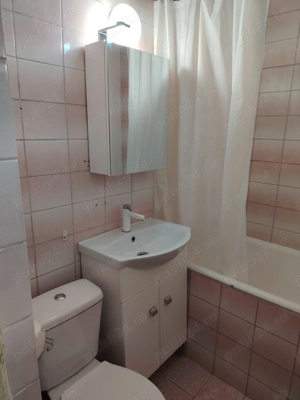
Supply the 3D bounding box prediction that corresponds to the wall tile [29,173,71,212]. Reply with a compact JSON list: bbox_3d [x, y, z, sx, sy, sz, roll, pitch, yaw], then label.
[{"bbox_3d":[-0.450,-0.039,1.256,0.010,0.150,0.200,13,19,41],"label":"wall tile"}]

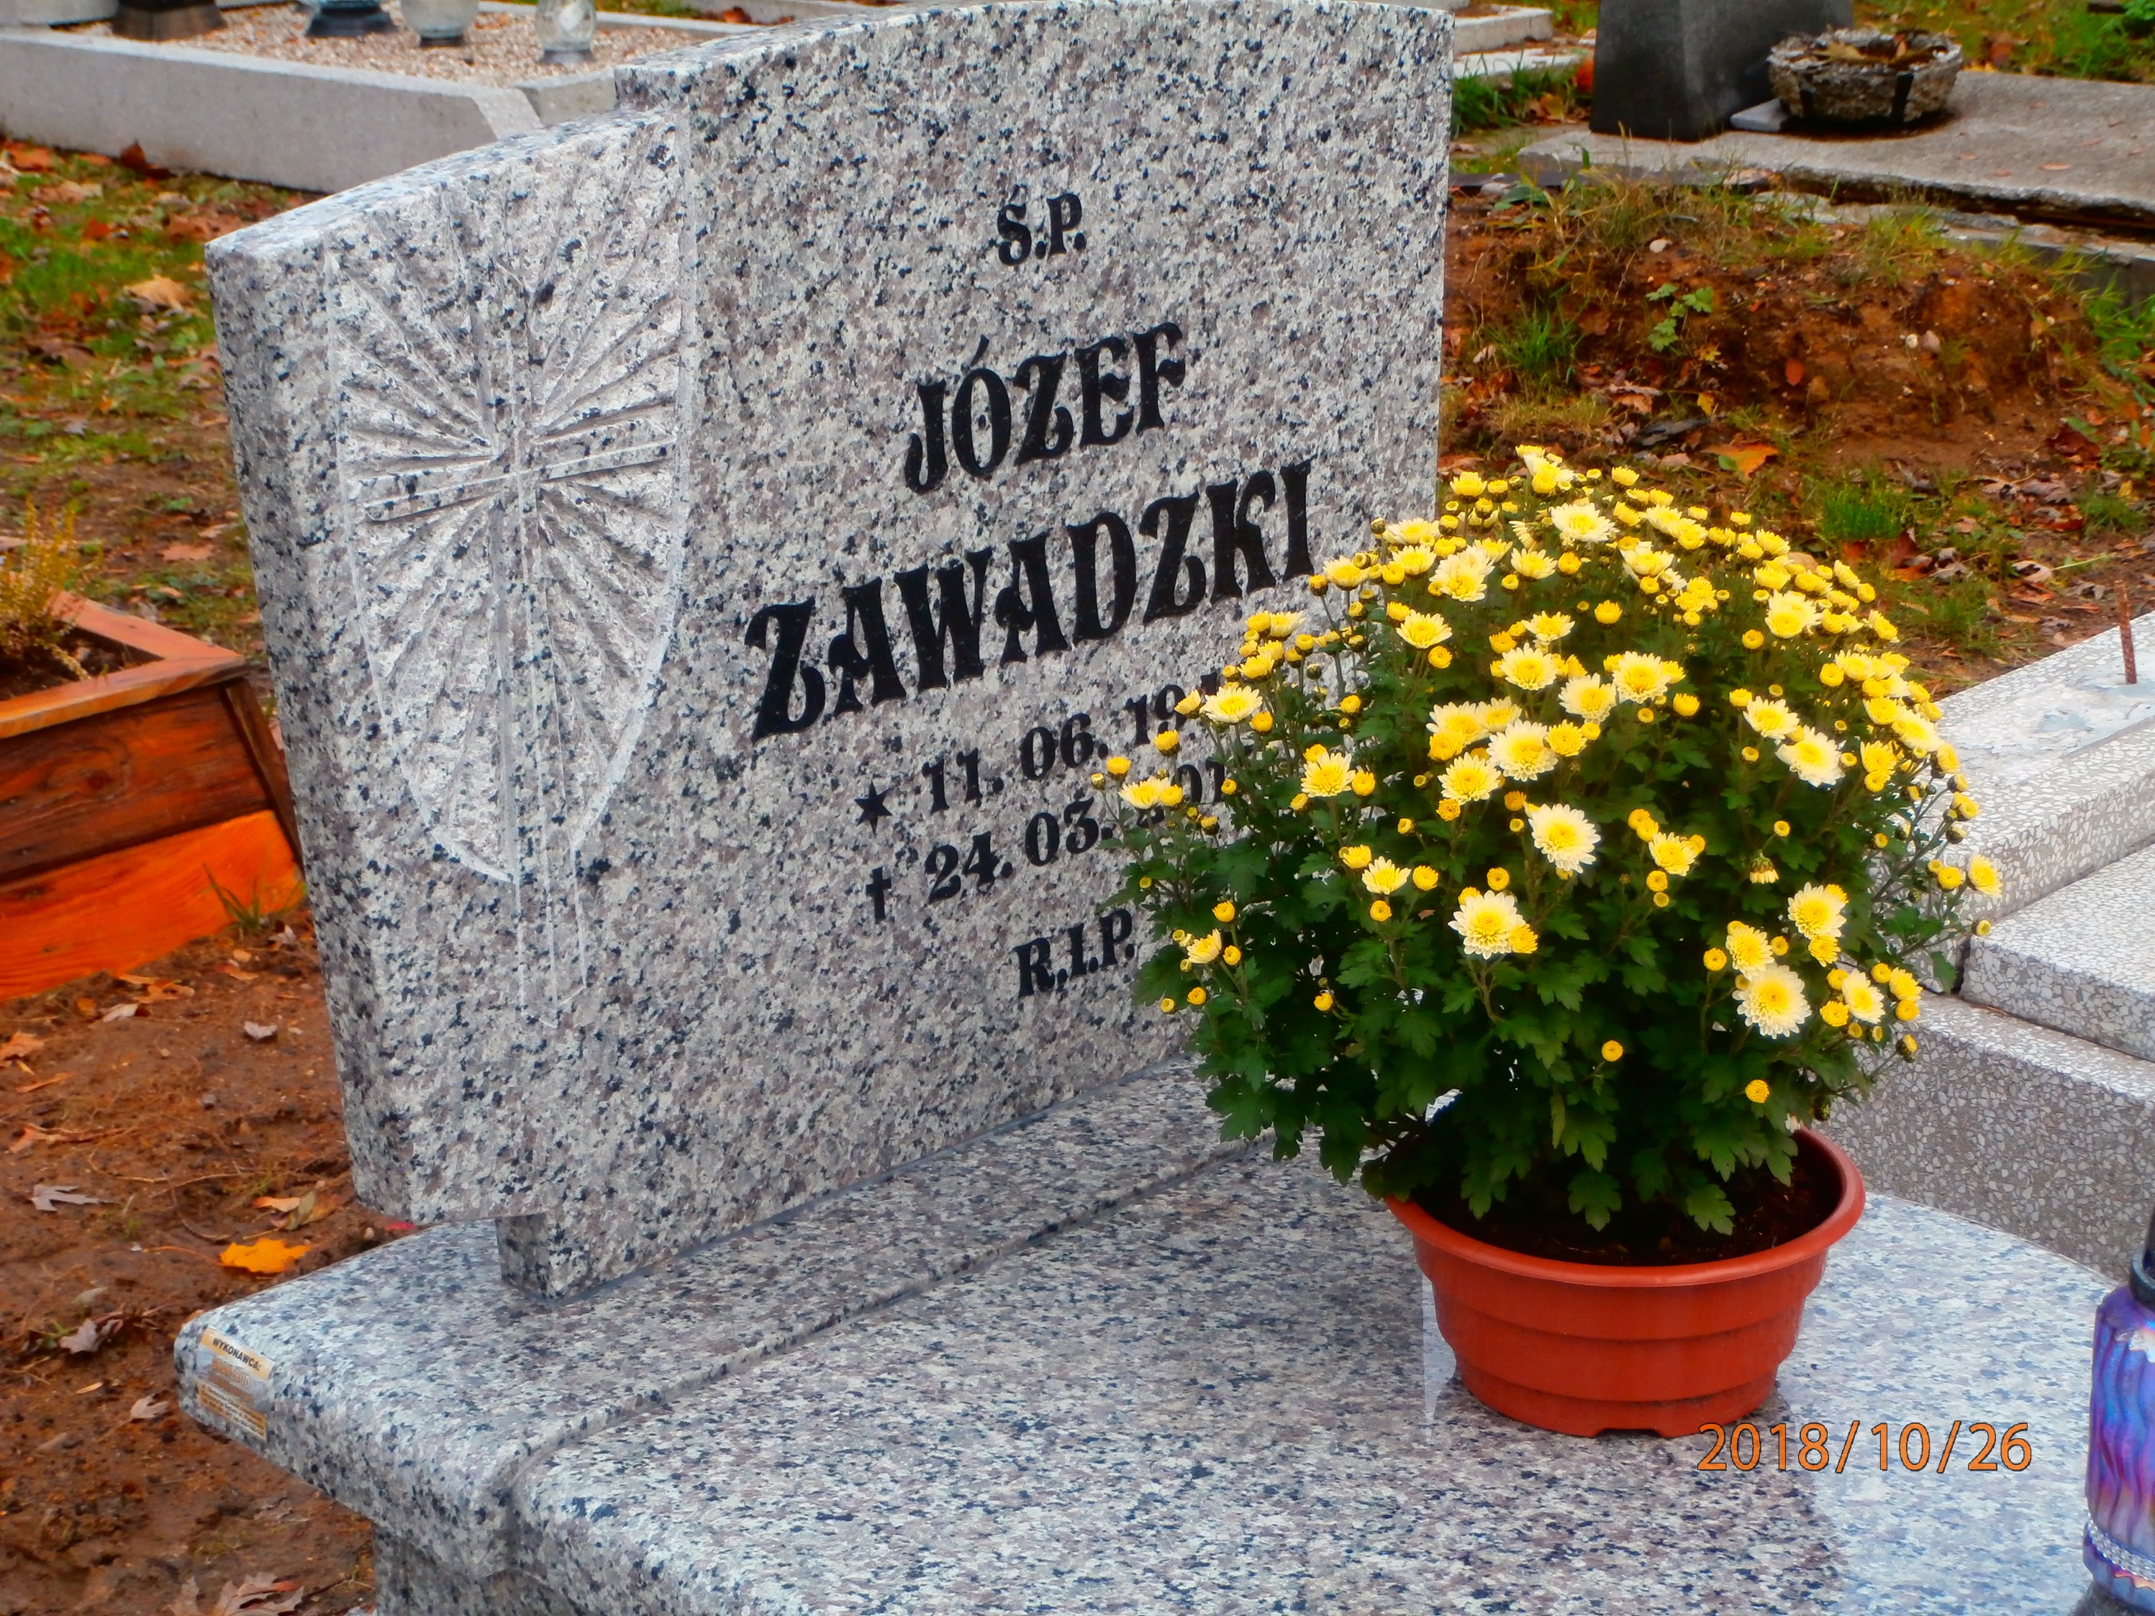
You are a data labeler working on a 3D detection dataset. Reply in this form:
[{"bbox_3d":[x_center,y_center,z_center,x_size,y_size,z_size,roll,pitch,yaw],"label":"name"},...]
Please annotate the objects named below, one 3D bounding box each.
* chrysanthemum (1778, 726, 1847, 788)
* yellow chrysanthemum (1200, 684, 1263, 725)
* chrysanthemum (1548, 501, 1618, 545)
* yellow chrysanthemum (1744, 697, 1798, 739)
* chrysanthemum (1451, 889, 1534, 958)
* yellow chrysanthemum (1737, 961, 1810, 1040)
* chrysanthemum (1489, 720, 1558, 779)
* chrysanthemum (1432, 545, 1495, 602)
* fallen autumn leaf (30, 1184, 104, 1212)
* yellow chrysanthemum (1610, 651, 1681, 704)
[{"bbox_3d":[0.358,-0.025,2.063,0.034,0.020,0.034,13,55,-20],"label":"chrysanthemum"},{"bbox_3d":[0.076,-0.051,2.096,0.031,0.014,0.031,-12,30,2],"label":"yellow chrysanthemum"},{"bbox_3d":[0.251,-0.142,2.109,0.034,0.017,0.034,1,28,-1],"label":"chrysanthemum"},{"bbox_3d":[0.338,-0.043,2.063,0.029,0.017,0.029,20,42,0],"label":"yellow chrysanthemum"},{"bbox_3d":[0.198,0.055,2.021,0.035,0.017,0.035,2,54,11],"label":"chrysanthemum"},{"bbox_3d":[0.333,0.092,2.033,0.036,0.036,0.016,-2,-20,-2],"label":"yellow chrysanthemum"},{"bbox_3d":[0.210,-0.027,1.998,0.032,0.014,0.032,2,65,6],"label":"chrysanthemum"},{"bbox_3d":[0.191,-0.116,2.092,0.030,0.018,0.030,7,46,23],"label":"chrysanthemum"},{"bbox_3d":[-0.836,0.318,3.500,0.058,0.012,0.045,0,21,0],"label":"fallen autumn leaf"},{"bbox_3d":[0.276,-0.064,2.062,0.031,0.018,0.031,3,54,0],"label":"yellow chrysanthemum"}]

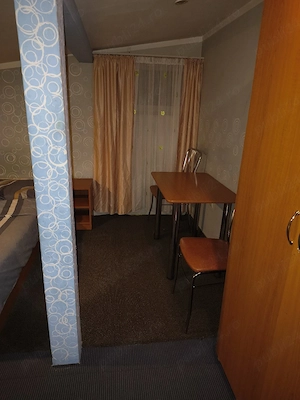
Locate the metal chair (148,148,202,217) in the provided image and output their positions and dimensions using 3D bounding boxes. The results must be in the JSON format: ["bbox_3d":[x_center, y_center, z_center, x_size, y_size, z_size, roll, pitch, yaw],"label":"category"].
[{"bbox_3d":[0.282,-0.121,3.362,0.534,0.924,0.441,-3,18,-14],"label":"metal chair"}]

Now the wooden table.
[{"bbox_3d":[0.366,0.203,2.660,0.617,0.728,1.035,0,17,-7],"label":"wooden table"}]

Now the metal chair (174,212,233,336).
[{"bbox_3d":[0.464,0.348,1.874,0.527,0.921,0.447,0,17,-7],"label":"metal chair"}]

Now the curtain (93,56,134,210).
[{"bbox_3d":[-0.429,-0.699,3.377,0.481,1.869,0.113,0,17,-7],"label":"curtain"}]

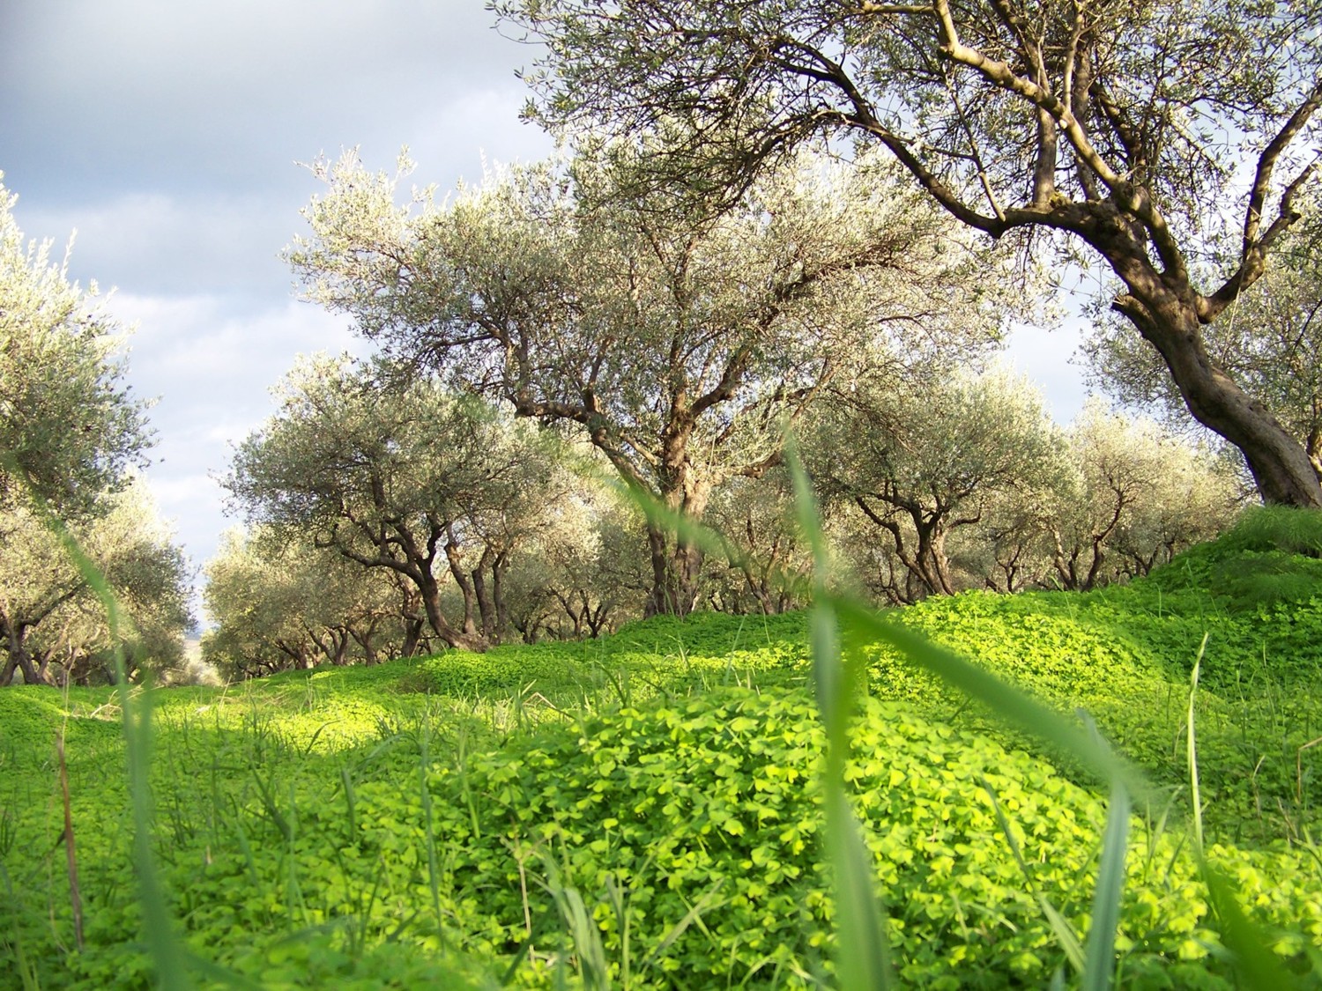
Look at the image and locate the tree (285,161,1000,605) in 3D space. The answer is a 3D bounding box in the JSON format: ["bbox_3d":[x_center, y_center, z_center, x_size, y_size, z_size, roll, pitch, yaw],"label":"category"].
[{"bbox_3d":[-0.130,-1.200,14.400,7.300,4.900,6.300,-1,-6,0],"label":"tree"}]

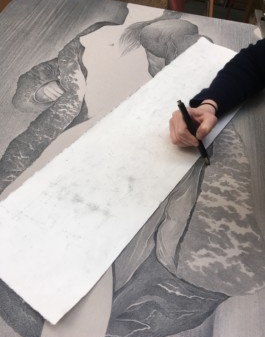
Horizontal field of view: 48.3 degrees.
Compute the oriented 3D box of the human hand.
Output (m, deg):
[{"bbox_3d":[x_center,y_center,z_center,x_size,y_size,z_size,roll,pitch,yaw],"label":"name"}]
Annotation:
[{"bbox_3d":[0.131,-0.093,0.635,0.110,0.080,0.085,-18,59,-16],"label":"human hand"}]

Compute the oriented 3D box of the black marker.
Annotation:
[{"bbox_3d":[0.129,-0.071,0.614,0.013,0.155,0.013,-25,25,13],"label":"black marker"}]

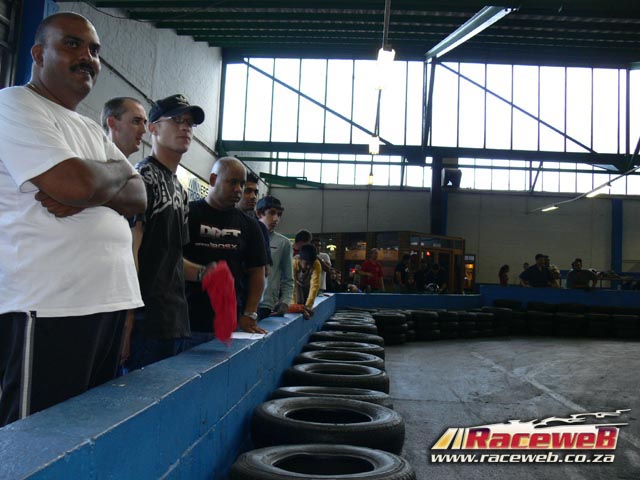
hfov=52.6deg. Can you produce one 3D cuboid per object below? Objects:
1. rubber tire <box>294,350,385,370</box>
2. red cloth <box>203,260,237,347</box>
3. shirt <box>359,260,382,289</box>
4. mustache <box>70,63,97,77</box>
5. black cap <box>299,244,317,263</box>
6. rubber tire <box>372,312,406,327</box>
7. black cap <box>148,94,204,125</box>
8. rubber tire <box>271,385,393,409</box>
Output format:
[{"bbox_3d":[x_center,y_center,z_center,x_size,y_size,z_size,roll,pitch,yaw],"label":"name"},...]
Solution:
[{"bbox_3d":[0.131,0.864,4.350,0.610,0.180,0.610,2,-3,0],"label":"rubber tire"},{"bbox_3d":[-0.416,0.256,2.650,0.120,0.340,0.130,0,-4,37],"label":"red cloth"},{"bbox_3d":[1.114,0.768,14.000,0.500,0.680,0.280,1,-3,21],"label":"shirt"},{"bbox_3d":[-0.620,-0.449,1.700,0.030,0.028,0.075,0,-4,37],"label":"mustache"},{"bbox_3d":[-0.118,0.127,6.100,0.170,0.140,0.220,3,17,-20],"label":"black cap"},{"bbox_3d":[1.004,1.184,9.700,0.600,0.170,0.600,2,-3,0],"label":"rubber tire"},{"bbox_3d":[-0.605,-0.551,2.730,0.250,0.130,0.170,0,-3,29],"label":"black cap"},{"bbox_3d":[0.052,0.848,3.200,0.610,0.180,0.610,2,-3,0],"label":"rubber tire"}]

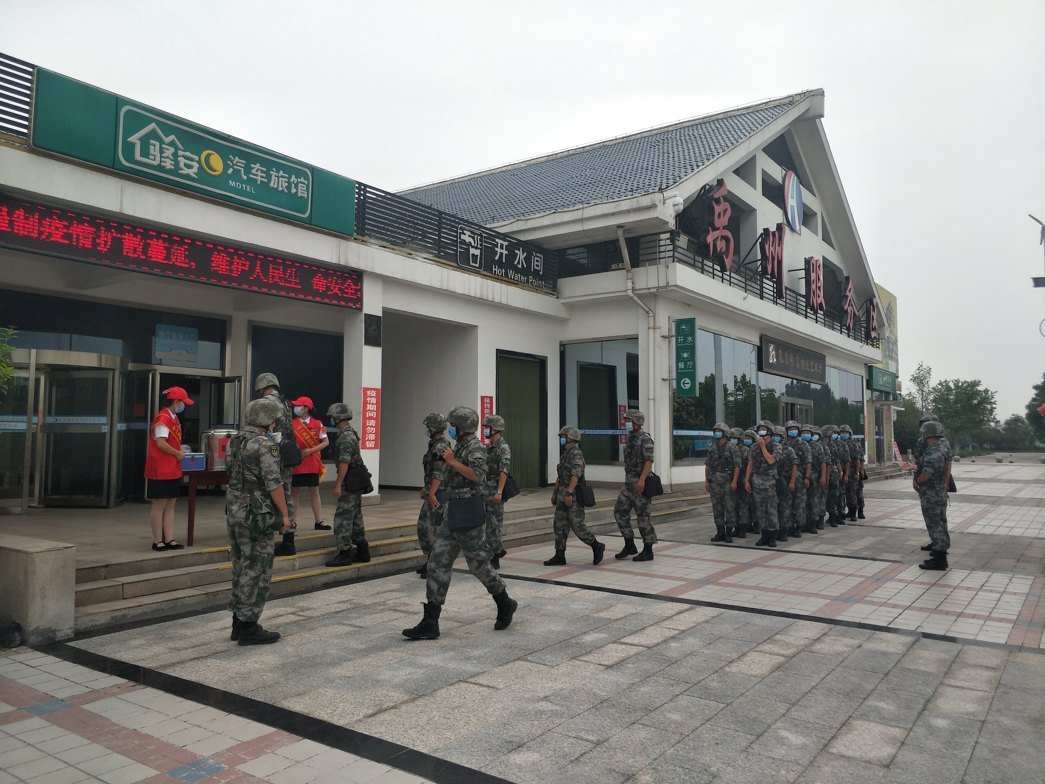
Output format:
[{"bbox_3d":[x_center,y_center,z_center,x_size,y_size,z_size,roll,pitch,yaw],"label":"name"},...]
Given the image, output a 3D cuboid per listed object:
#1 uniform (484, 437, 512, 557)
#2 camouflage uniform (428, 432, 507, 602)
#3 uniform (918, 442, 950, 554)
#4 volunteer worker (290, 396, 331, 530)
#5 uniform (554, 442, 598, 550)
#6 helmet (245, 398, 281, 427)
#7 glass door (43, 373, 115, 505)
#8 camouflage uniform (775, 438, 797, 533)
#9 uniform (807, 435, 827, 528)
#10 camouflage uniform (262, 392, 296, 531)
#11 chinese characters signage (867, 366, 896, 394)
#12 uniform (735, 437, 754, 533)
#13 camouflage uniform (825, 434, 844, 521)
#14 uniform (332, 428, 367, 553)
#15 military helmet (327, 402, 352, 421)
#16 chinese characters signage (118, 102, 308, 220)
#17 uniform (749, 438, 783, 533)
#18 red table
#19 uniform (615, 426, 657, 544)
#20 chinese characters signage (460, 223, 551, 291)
[{"bbox_3d":[-0.286,1.222,8.812,0.320,1.383,0.470,2,-3,-22],"label":"uniform"},{"bbox_3d":[-0.451,0.988,5.950,0.580,1.330,0.480,1,-4,-13],"label":"camouflage uniform"},{"bbox_3d":[4.903,1.256,8.985,0.350,1.314,0.490,-2,-4,40],"label":"uniform"},{"bbox_3d":[-2.660,0.887,9.420,0.500,1.640,0.360,1,-4,-12],"label":"volunteer worker"},{"bbox_3d":[0.647,1.279,9.270,0.430,1.330,0.440,1,-4,-25],"label":"uniform"},{"bbox_3d":[-1.968,0.152,5.740,0.270,0.215,0.240,3,-4,-40],"label":"helmet"},{"bbox_3d":[-6.893,0.708,11.680,1.070,2.100,0.070,0,-3,9],"label":"glass door"},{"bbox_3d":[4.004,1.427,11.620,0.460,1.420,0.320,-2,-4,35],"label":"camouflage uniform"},{"bbox_3d":[4.742,1.442,12.400,0.490,1.450,0.310,-3,-5,37],"label":"uniform"},{"bbox_3d":[-2.601,0.740,8.000,0.380,1.500,0.470,-3,-5,37],"label":"camouflage uniform"},{"bbox_3d":[13.829,-0.419,28.997,0.200,0.840,4.000,-2,-4,37],"label":"chinese characters signage"},{"bbox_3d":[3.346,1.429,11.606,0.500,1.411,0.320,-2,-4,37],"label":"uniform"},{"bbox_3d":[5.398,1.498,13.149,0.500,1.444,0.320,-2,-4,37],"label":"camouflage uniform"},{"bbox_3d":[-1.877,1.030,8.164,0.330,1.361,0.480,0,-3,5],"label":"uniform"},{"bbox_3d":[-2.019,0.221,8.350,0.270,0.200,0.235,-2,-4,17],"label":"military helmet"},{"bbox_3d":[-4.074,-3.061,10.290,0.130,0.820,2.830,-2,-4,37],"label":"chinese characters signage"},{"bbox_3d":[3.540,1.351,11.000,0.490,1.360,0.310,-2,-4,30],"label":"uniform"},{"bbox_3d":[-3.304,1.250,8.429,0.560,0.770,1.200,-3,-5,37],"label":"red table"},{"bbox_3d":[1.419,1.164,9.400,0.420,1.460,0.460,2,-5,-28],"label":"uniform"},{"bbox_3d":[-0.320,-2.757,15.770,0.070,0.830,3.090,-3,-5,37],"label":"chinese characters signage"}]

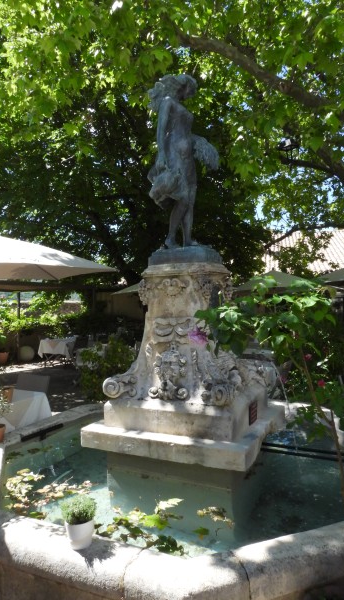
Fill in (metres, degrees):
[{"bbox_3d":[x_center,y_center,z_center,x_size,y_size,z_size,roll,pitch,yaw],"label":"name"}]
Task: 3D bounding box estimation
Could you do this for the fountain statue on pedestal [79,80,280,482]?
[{"bbox_3d":[0.096,-0.327,3.078,1.152,2.704,1.083,-3,-1,27],"label":"fountain statue on pedestal"}]

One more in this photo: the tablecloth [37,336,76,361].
[{"bbox_3d":[-3.370,1.416,12.300,0.880,0.540,0.840,-2,-1,12],"label":"tablecloth"}]

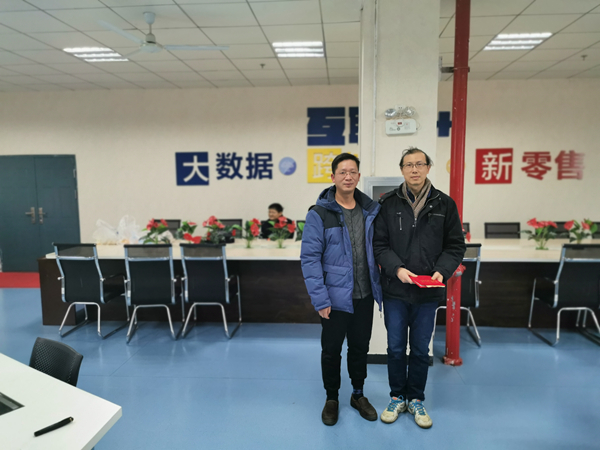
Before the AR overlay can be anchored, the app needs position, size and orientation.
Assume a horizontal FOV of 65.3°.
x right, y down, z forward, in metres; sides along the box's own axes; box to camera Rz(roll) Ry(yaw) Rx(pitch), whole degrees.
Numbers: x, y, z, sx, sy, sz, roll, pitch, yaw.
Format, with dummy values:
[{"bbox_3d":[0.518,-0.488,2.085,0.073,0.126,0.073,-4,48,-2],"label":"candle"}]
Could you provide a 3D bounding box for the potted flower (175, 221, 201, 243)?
[{"bbox_3d":[-1.344,0.106,5.595,0.302,0.322,0.280,0,6,5],"label":"potted flower"}]

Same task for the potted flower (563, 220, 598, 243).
[{"bbox_3d":[3.108,0.101,5.189,0.321,0.347,0.320,0,6,5],"label":"potted flower"}]

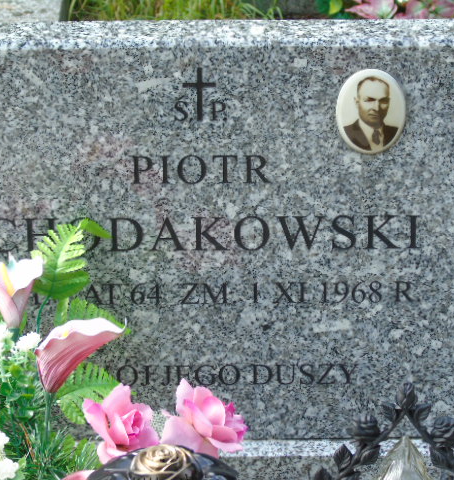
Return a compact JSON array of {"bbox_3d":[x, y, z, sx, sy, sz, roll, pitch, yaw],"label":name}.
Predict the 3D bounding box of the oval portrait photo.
[{"bbox_3d":[0.145,-0.130,2.020,0.070,0.090,0.009,0,22,0],"label":"oval portrait photo"}]

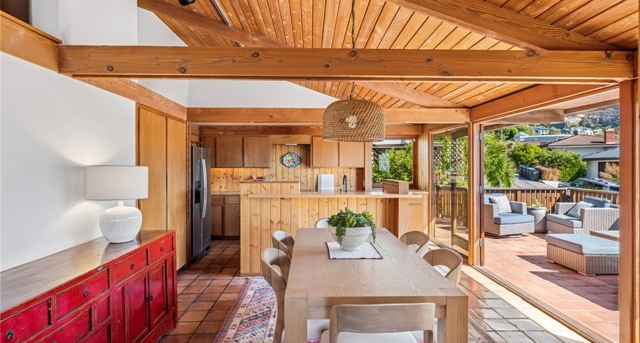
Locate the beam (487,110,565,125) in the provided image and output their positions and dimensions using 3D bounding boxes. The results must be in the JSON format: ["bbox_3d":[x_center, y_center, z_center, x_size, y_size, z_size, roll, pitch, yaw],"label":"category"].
[{"bbox_3d":[2.941,-0.825,4.996,1.220,0.185,0.130,0,1,-2],"label":"beam"}]

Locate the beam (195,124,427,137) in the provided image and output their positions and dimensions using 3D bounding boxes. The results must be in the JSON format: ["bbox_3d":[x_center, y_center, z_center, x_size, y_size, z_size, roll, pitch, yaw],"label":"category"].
[{"bbox_3d":[-0.197,-0.835,6.866,4.550,0.230,0.130,0,1,-2],"label":"beam"}]

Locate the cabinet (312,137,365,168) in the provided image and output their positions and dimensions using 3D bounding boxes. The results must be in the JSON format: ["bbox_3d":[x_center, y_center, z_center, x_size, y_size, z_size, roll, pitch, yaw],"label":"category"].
[{"bbox_3d":[0.382,-0.386,6.857,1.070,0.630,0.330,0,1,-2],"label":"cabinet"}]

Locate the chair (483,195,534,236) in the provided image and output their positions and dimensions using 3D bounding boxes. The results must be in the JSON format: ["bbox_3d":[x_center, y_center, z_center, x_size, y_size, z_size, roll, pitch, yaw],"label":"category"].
[{"bbox_3d":[3.948,0.917,7.411,0.920,0.820,0.870,0,1,-19],"label":"chair"}]

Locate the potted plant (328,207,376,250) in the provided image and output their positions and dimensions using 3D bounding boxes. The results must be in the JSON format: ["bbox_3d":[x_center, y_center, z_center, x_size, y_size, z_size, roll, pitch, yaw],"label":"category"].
[{"bbox_3d":[0.245,0.459,2.707,0.385,0.328,0.360,0,1,-2],"label":"potted plant"}]

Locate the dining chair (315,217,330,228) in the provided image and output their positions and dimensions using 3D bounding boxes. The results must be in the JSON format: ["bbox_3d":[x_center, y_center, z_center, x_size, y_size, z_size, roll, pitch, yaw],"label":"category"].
[{"bbox_3d":[0.217,0.965,3.749,0.540,0.800,0.550,0,1,-2],"label":"dining chair"}]

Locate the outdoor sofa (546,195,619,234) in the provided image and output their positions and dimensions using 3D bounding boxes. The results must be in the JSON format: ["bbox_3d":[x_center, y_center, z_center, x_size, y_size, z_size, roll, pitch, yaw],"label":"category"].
[{"bbox_3d":[5.255,0.927,6.818,0.900,0.820,0.930,0,1,4],"label":"outdoor sofa"}]

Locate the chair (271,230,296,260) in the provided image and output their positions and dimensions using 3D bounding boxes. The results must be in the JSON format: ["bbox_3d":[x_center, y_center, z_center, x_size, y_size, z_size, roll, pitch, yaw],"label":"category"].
[{"bbox_3d":[-0.157,0.976,2.996,0.550,0.800,0.540,0,1,-2],"label":"chair"}]

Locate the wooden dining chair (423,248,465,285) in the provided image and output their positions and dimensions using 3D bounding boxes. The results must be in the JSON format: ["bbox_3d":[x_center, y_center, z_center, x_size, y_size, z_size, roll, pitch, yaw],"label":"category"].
[{"bbox_3d":[0.748,1.005,2.477,0.550,0.780,0.520,0,1,-2],"label":"wooden dining chair"}]

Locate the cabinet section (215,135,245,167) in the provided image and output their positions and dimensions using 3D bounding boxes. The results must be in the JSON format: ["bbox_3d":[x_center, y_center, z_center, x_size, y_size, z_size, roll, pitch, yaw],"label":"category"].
[{"bbox_3d":[-1.824,-0.401,6.980,0.550,0.647,0.320,0,1,-2],"label":"cabinet section"}]

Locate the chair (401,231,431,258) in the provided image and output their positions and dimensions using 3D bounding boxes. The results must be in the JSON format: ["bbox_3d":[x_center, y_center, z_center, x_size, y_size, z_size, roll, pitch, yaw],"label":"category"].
[{"bbox_3d":[0.662,0.976,3.024,0.550,0.800,0.540,0,1,-2],"label":"chair"}]

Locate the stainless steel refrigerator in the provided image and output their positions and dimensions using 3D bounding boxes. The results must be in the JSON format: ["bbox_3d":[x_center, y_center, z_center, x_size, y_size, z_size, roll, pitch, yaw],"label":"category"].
[{"bbox_3d":[-2.253,0.472,5.344,0.780,1.735,0.920,0,1,-2],"label":"stainless steel refrigerator"}]

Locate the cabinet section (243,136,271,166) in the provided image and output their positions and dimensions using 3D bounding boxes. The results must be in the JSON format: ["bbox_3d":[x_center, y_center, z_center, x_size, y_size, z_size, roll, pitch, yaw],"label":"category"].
[{"bbox_3d":[-1.282,-0.401,6.980,0.534,0.647,0.320,0,1,-2],"label":"cabinet section"}]

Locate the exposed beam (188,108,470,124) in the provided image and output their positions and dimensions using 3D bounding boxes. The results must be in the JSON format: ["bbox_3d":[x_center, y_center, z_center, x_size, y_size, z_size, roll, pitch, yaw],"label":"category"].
[{"bbox_3d":[0.134,-0.781,4.765,3.950,0.215,0.120,0,1,-2],"label":"exposed beam"}]

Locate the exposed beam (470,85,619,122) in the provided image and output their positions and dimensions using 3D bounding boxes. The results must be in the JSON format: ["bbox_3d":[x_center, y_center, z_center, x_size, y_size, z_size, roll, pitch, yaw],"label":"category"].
[{"bbox_3d":[2.274,-0.797,3.723,0.140,0.185,2.370,0,1,-2],"label":"exposed beam"}]

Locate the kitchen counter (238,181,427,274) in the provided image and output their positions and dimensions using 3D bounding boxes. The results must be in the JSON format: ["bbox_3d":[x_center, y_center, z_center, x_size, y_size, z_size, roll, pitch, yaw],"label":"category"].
[{"bbox_3d":[0.125,0.752,4.677,2.360,1.220,0.800,0,1,-2],"label":"kitchen counter"}]

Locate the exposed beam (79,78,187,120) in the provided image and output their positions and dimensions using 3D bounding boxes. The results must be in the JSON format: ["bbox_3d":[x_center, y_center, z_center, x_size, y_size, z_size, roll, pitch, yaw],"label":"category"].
[{"bbox_3d":[-1.926,-0.799,3.580,0.135,0.180,2.370,0,1,-2],"label":"exposed beam"}]

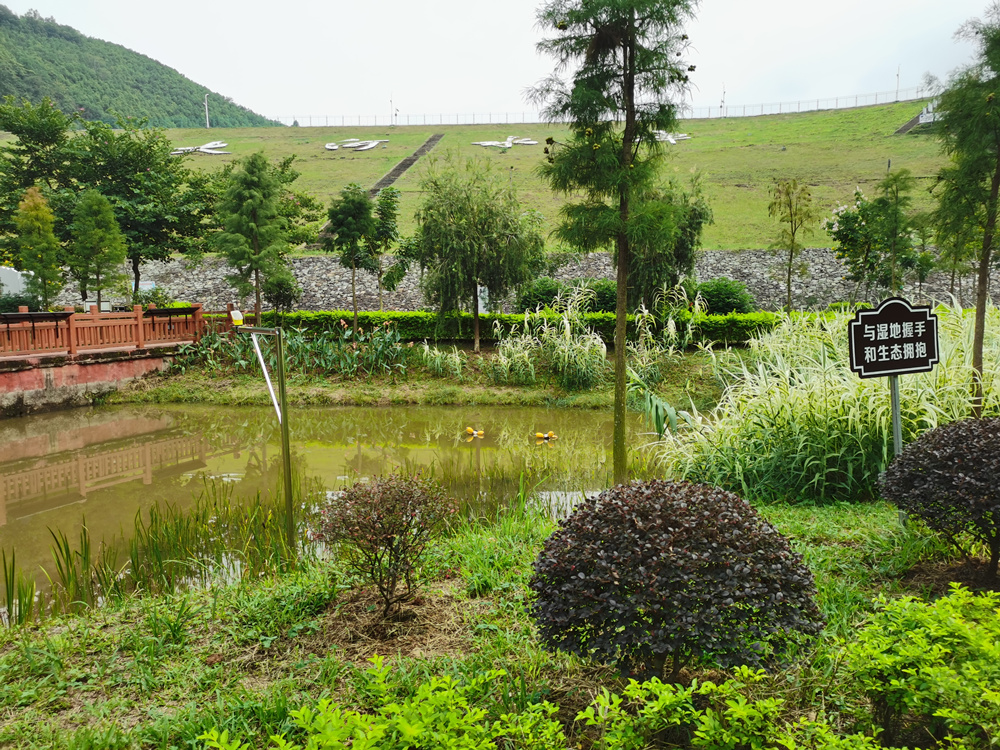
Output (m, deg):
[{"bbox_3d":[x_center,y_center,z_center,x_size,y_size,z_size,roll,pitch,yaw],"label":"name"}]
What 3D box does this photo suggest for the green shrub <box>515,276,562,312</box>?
[{"bbox_3d":[1.170,-2.120,23.712,1.458,1.734,1.458,0,6,0],"label":"green shrub"}]

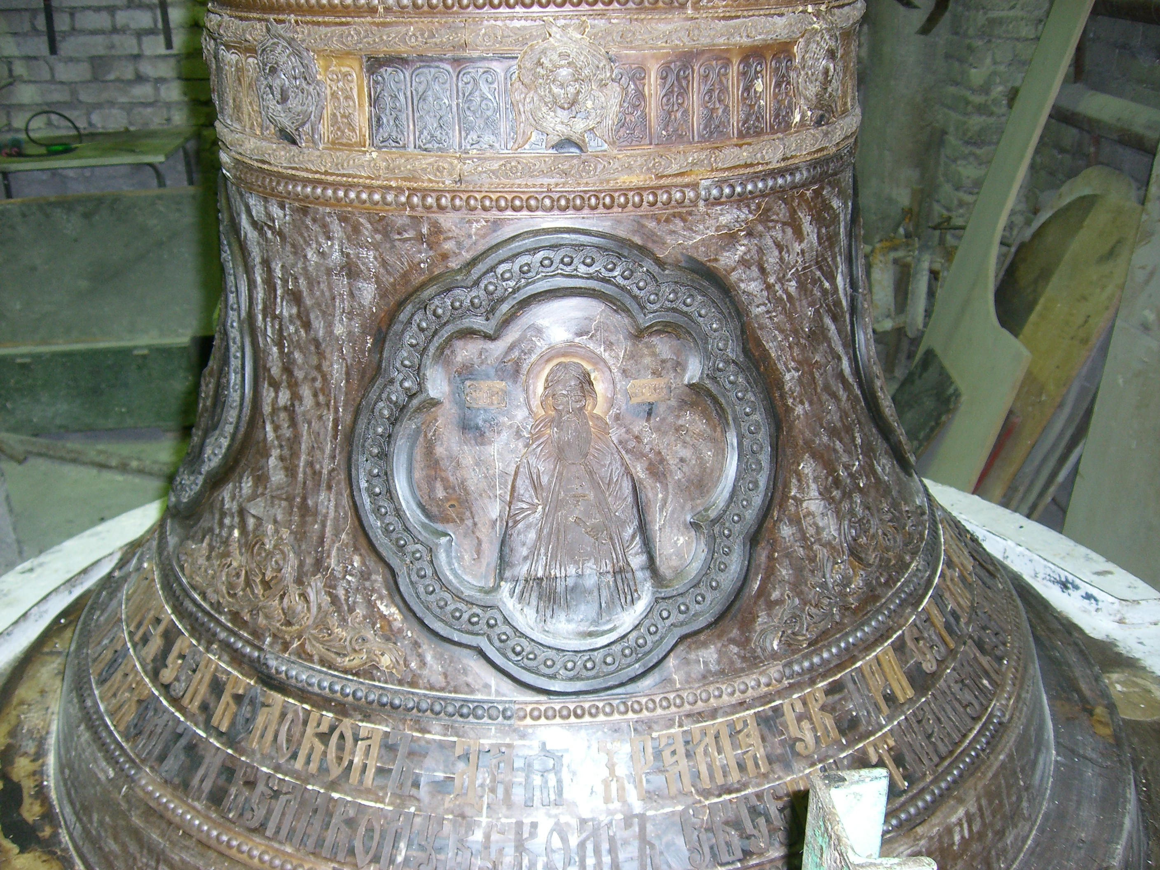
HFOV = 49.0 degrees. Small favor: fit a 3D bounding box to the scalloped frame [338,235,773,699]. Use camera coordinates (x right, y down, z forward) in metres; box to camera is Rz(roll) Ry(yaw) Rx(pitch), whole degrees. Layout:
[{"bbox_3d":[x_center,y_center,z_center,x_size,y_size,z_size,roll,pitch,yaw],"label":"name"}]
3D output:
[{"bbox_3d":[-0.009,0.024,1.193,0.415,0.430,0.102,-2,11,-4],"label":"scalloped frame"}]

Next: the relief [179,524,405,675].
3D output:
[{"bbox_3d":[-0.319,0.137,1.304,0.394,0.111,0.050,20,14,39],"label":"relief"}]

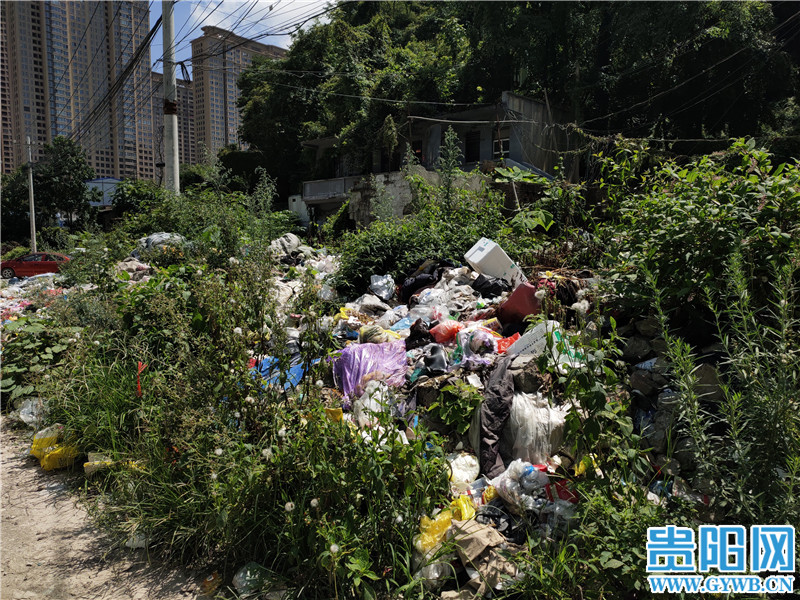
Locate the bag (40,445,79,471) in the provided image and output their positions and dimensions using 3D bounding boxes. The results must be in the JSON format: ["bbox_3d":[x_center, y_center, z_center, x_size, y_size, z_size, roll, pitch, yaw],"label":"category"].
[{"bbox_3d":[-2.479,1.150,3.870,0.235,0.125,0.200,-3,6,-33],"label":"bag"}]

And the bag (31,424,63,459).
[{"bbox_3d":[-2.736,1.093,4.120,0.210,0.190,0.190,-3,6,-34],"label":"bag"}]

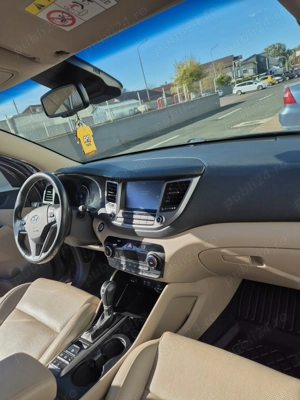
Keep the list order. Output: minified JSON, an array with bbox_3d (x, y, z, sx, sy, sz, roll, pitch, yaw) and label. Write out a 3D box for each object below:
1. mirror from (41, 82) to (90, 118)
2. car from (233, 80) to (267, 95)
[{"bbox_3d":[-0.247,-0.290,0.779,0.230,0.066,0.038,9,35,45],"label":"mirror"},{"bbox_3d":[12.992,-14.704,34.400,4.550,1.480,1.800,1,24,34],"label":"car"}]

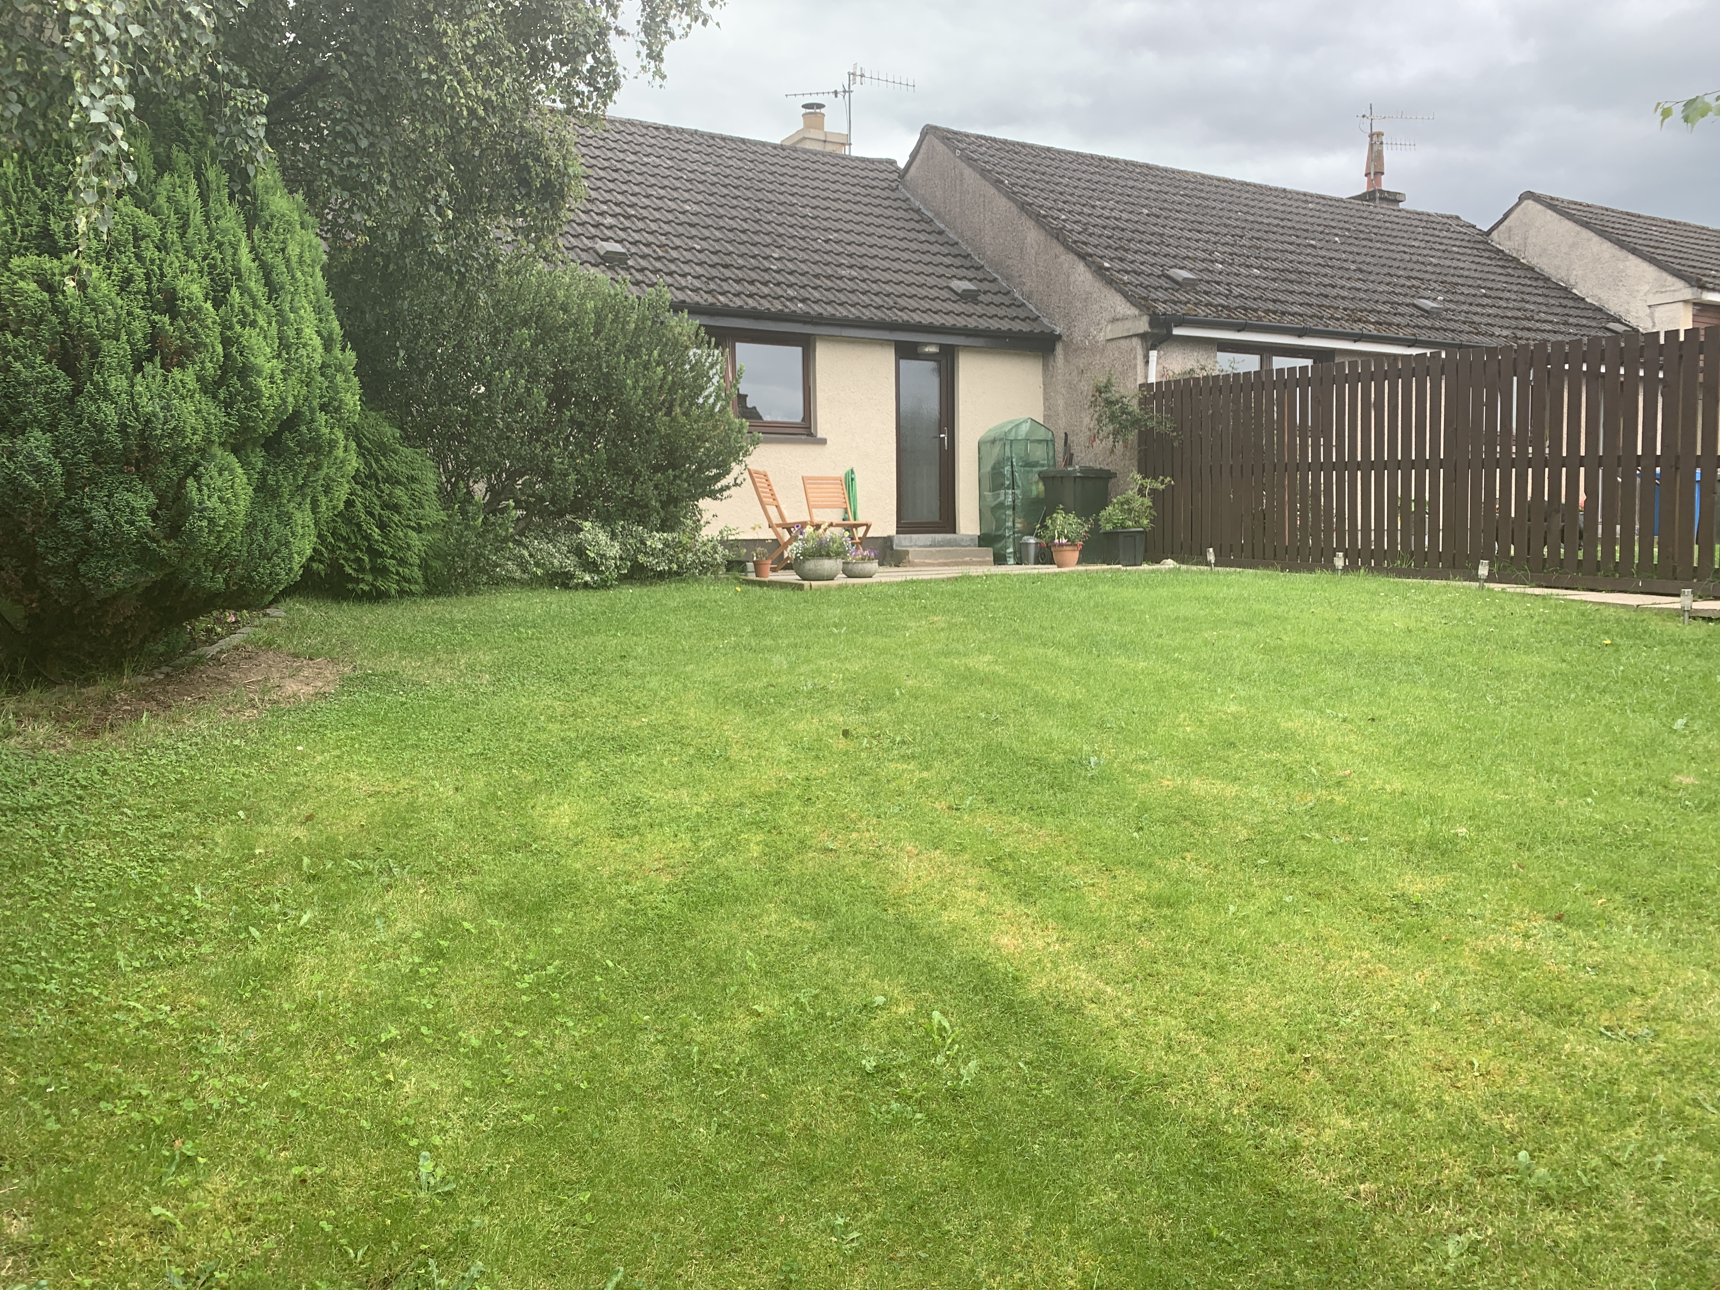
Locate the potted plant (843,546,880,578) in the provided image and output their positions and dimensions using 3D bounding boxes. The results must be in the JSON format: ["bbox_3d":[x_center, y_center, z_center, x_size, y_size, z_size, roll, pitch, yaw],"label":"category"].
[{"bbox_3d":[0.011,-0.681,10.650,0.321,0.266,0.300,-1,4,0],"label":"potted plant"}]

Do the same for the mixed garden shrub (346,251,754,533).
[{"bbox_3d":[-2.538,-1.811,10.612,3.250,2.700,2.400,-3,5,-30],"label":"mixed garden shrub"}]

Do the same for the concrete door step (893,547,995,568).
[{"bbox_3d":[0.908,-0.967,14.203,1.100,0.200,0.400,-3,5,-30],"label":"concrete door step"}]

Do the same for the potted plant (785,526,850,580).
[{"bbox_3d":[-0.342,-0.736,10.450,0.522,0.429,0.480,-1,4,0],"label":"potted plant"}]

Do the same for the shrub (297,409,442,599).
[{"bbox_3d":[-3.526,-1.024,9.300,1.200,1.420,1.150,-3,5,-30],"label":"shrub"}]

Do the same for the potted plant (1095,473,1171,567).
[{"bbox_3d":[2.734,-1.256,12.950,0.768,0.950,0.620,-3,5,-30],"label":"potted plant"}]

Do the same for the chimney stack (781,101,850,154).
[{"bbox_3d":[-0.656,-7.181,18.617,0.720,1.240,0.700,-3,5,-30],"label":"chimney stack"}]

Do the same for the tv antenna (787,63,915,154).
[{"bbox_3d":[-0.111,-7.754,19.034,1.850,1.420,0.850,-3,5,-30],"label":"tv antenna"}]

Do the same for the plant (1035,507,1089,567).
[{"bbox_3d":[1.948,-1.029,12.400,0.503,0.587,0.470,-1,4,0],"label":"plant"}]

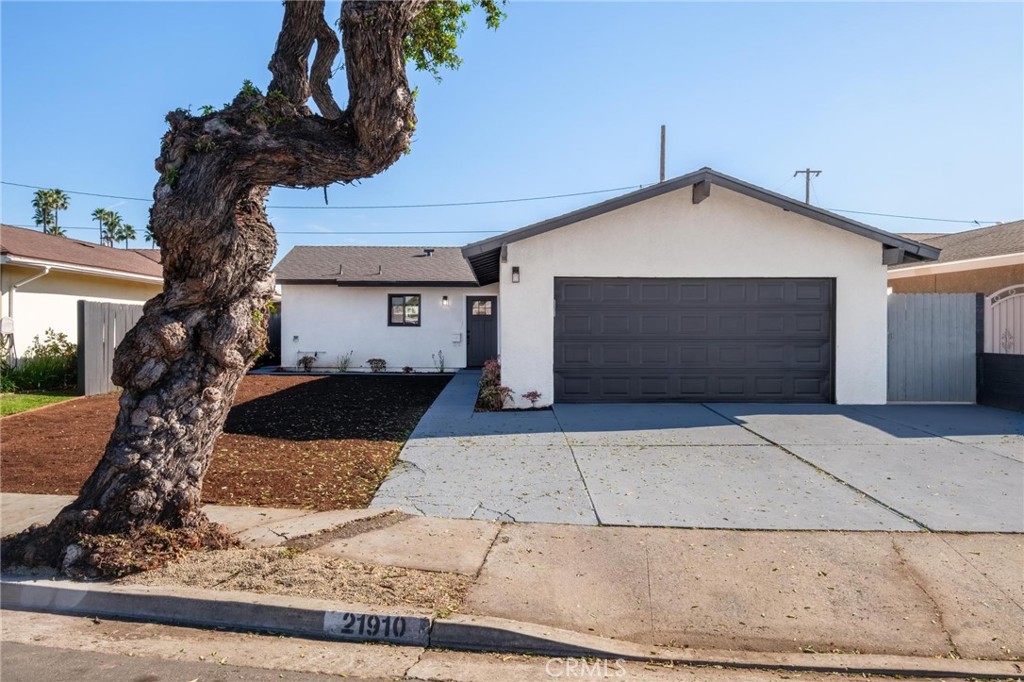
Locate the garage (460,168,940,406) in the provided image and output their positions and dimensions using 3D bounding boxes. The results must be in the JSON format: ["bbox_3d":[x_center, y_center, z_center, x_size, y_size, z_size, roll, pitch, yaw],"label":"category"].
[{"bbox_3d":[3.080,-0.840,15.100,7.750,3.900,7.100,0,0,0],"label":"garage"}]

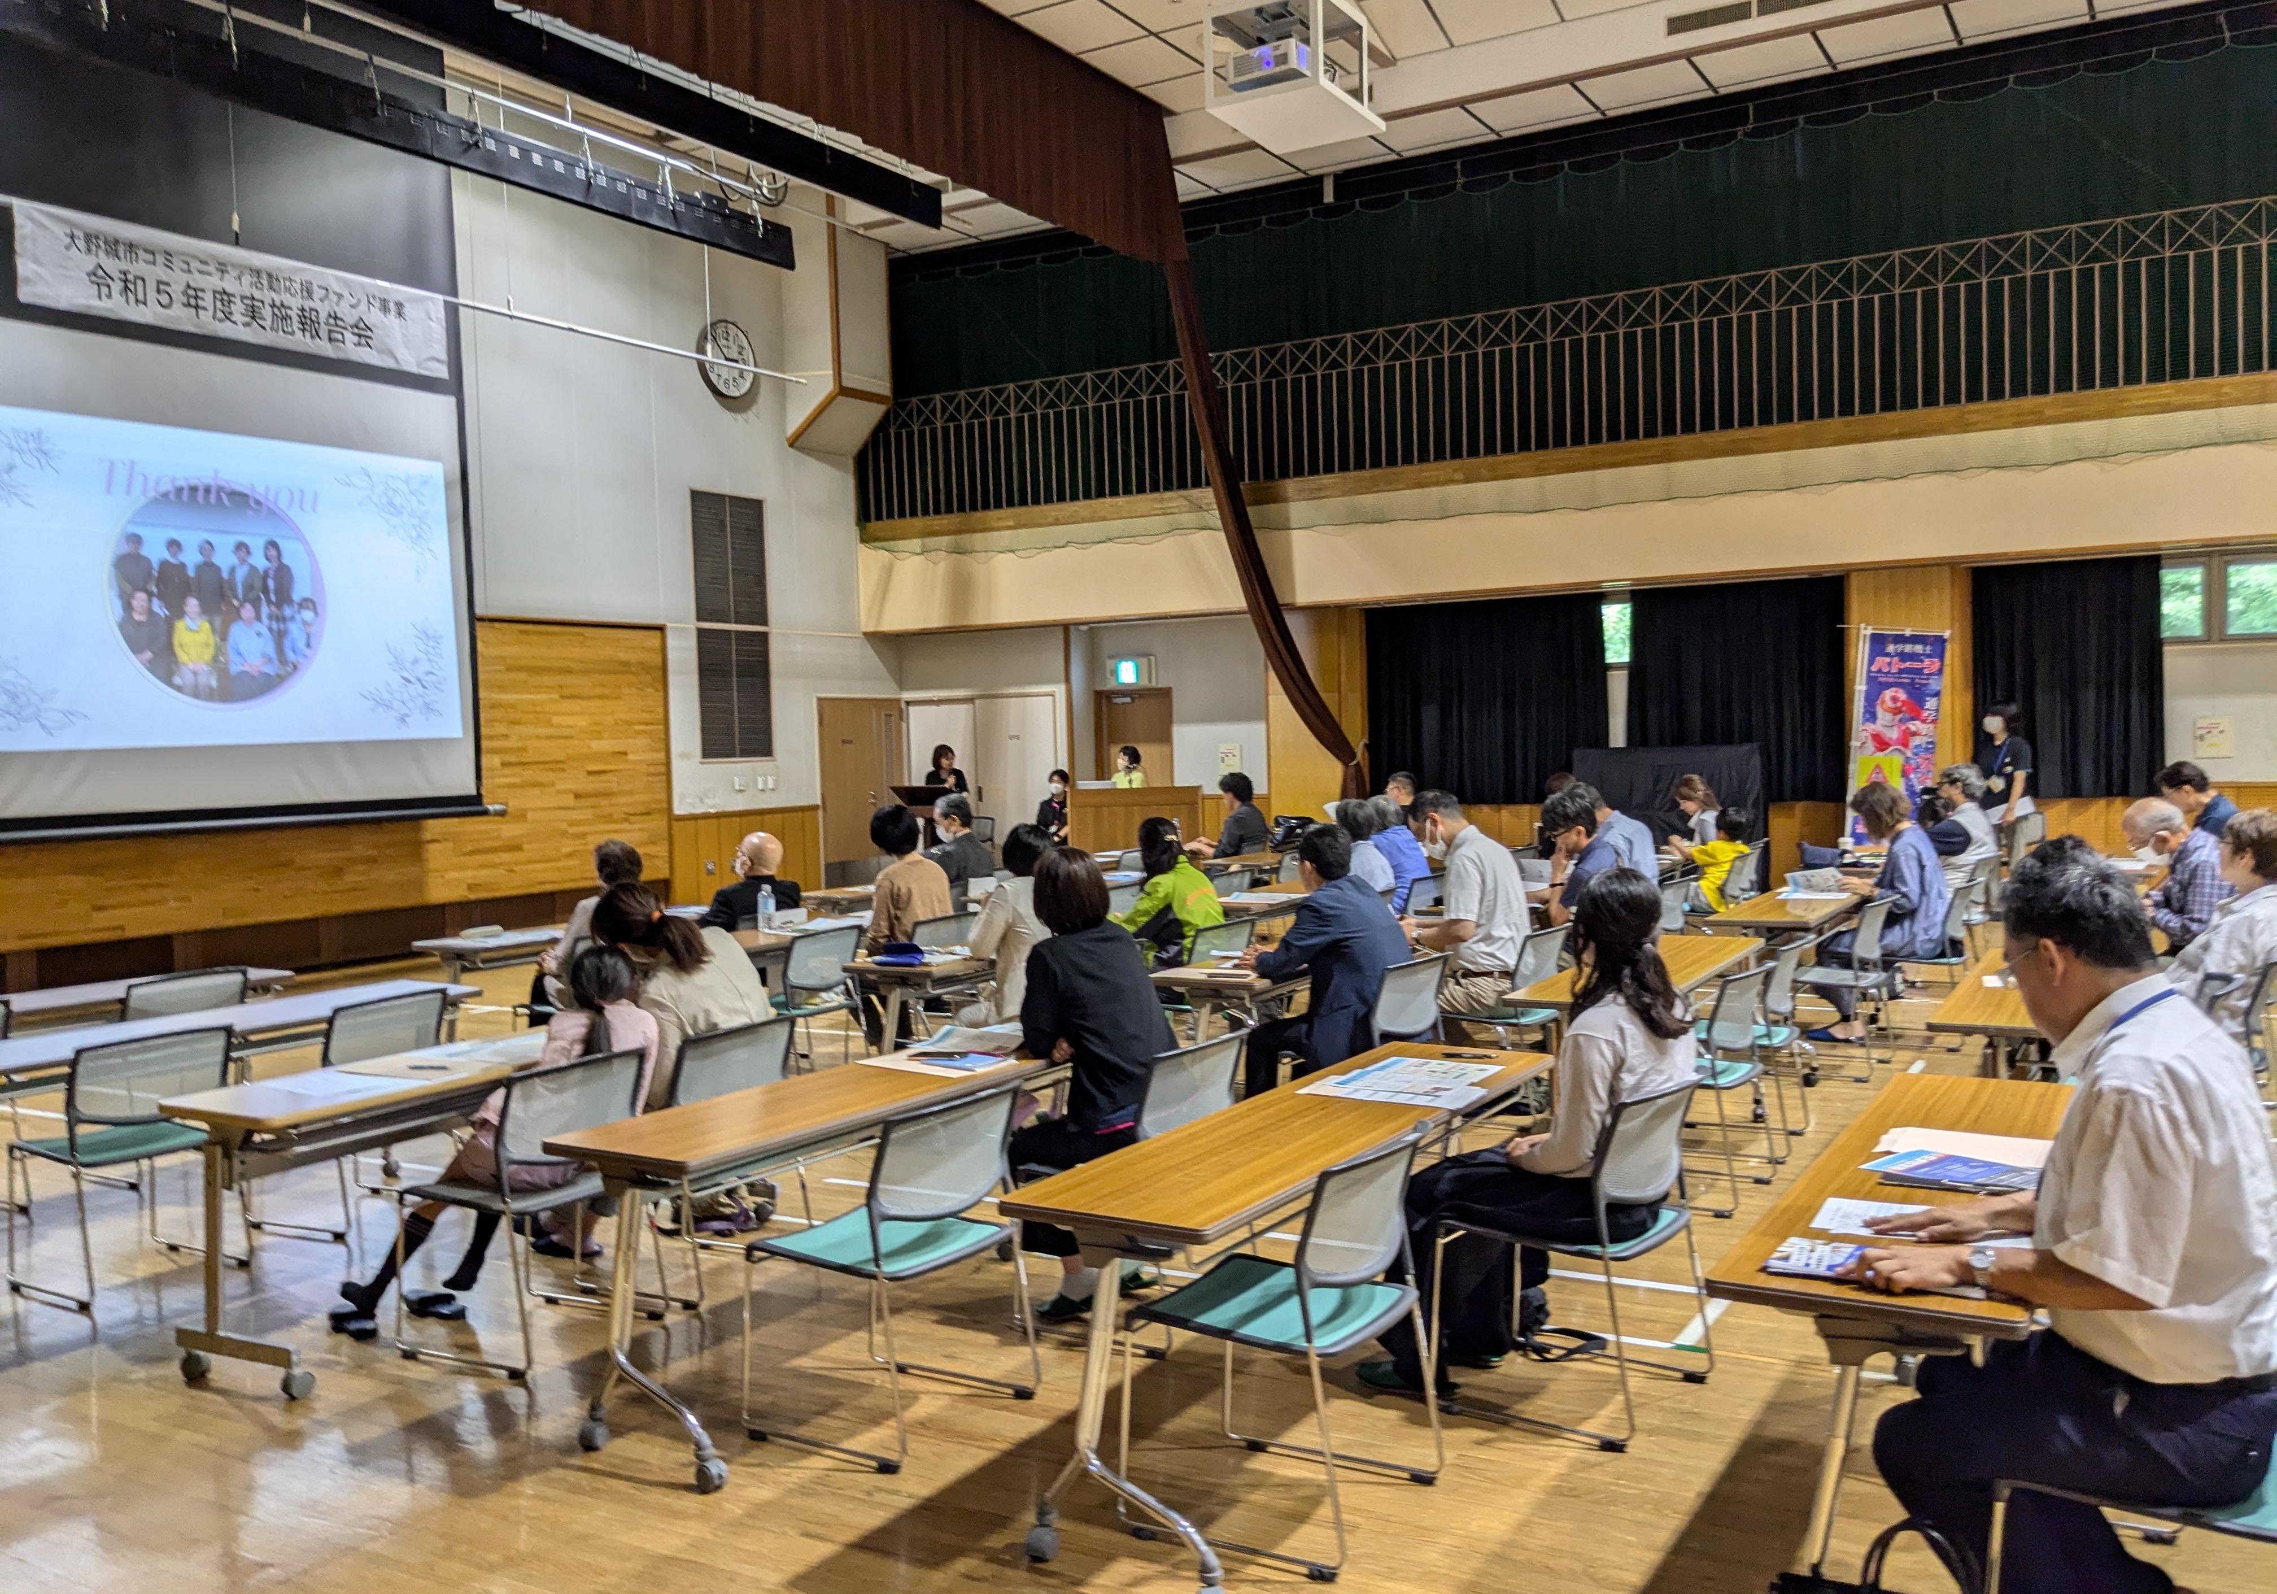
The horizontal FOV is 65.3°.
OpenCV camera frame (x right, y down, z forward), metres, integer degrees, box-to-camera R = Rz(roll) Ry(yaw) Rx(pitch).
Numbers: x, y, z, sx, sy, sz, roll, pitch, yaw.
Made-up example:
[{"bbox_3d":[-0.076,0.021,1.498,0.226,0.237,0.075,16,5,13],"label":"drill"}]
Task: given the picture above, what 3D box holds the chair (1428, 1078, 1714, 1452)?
[{"bbox_3d":[1.007,1.009,4.063,0.490,0.760,0.490,0,3,37],"label":"chair"}]

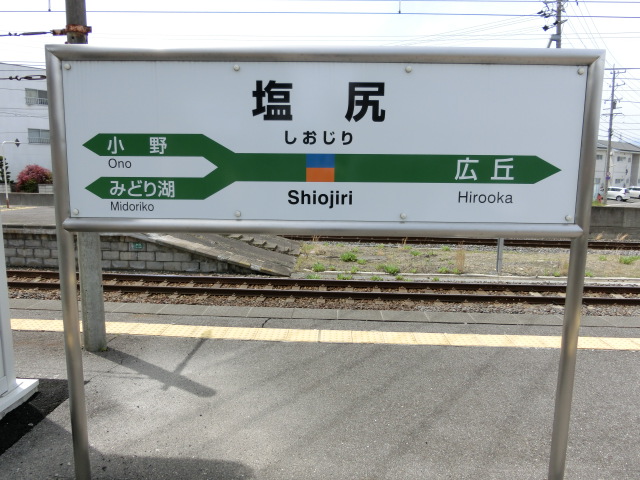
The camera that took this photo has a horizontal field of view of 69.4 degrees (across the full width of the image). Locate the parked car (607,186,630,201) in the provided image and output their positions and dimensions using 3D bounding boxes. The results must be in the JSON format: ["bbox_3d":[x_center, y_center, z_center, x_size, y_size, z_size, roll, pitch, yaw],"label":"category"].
[{"bbox_3d":[31.400,-5.070,50.500,1.720,1.540,4.400,-4,9,-33],"label":"parked car"}]

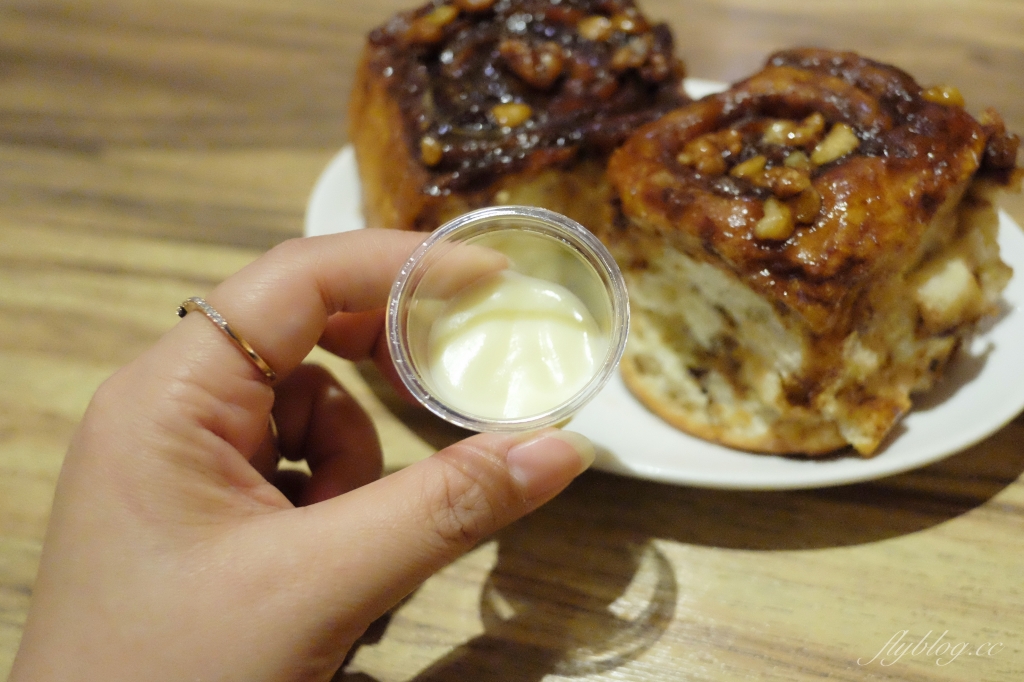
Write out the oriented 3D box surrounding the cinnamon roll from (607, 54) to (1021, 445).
[{"bbox_3d":[0.083,-0.028,0.215,0.077,0.062,0.083,32,49,31],"label":"cinnamon roll"}]

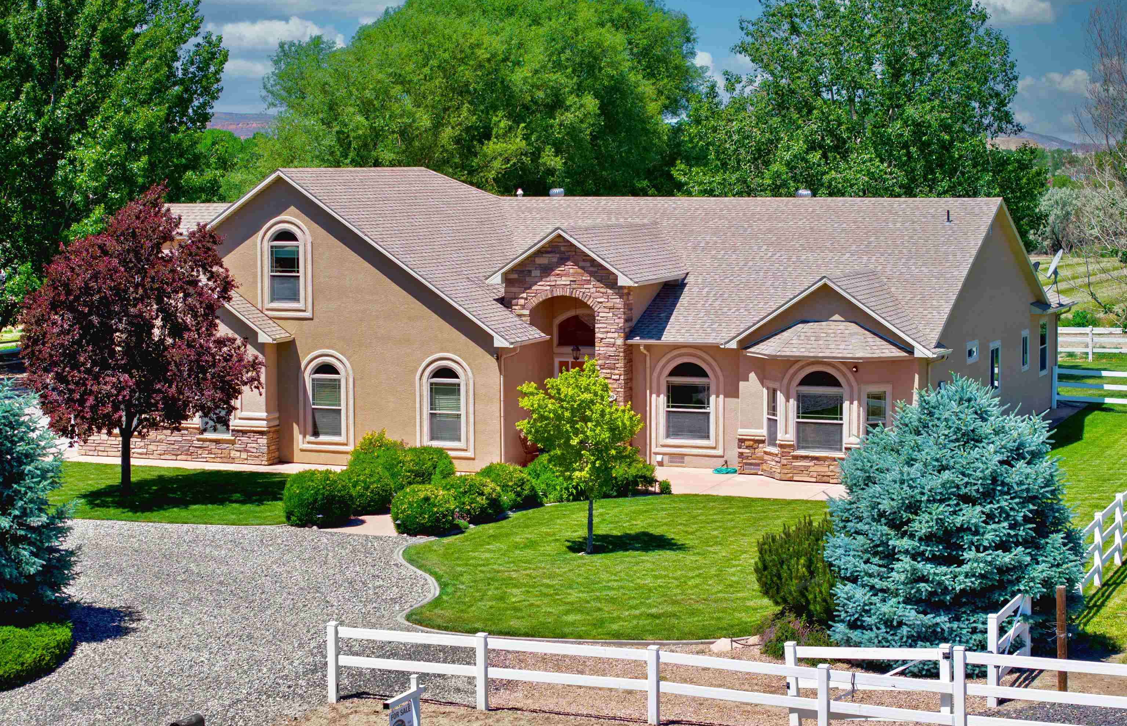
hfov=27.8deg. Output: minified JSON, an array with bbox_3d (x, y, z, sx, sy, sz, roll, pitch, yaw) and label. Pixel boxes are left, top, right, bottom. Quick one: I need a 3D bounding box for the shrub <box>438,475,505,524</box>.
[{"bbox_3d":[-1.971,2.869,48.583,1.450,0.960,1.450,0,5,0],"label":"shrub"}]

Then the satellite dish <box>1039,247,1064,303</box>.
[{"bbox_3d":[15.317,-2.749,71.500,0.850,1.600,0.900,0,5,1],"label":"satellite dish"}]

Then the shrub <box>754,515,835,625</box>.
[{"bbox_3d":[3.986,3.431,38.428,1.540,1.730,1.500,0,5,0],"label":"shrub"}]

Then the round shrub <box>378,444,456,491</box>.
[{"bbox_3d":[-3.422,2.455,54.118,1.700,1.070,1.500,0,5,0],"label":"round shrub"}]

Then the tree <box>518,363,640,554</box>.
[{"bbox_3d":[0.318,1.835,44.528,2.440,3.770,2.400,0,5,0],"label":"tree"}]

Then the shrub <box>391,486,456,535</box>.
[{"bbox_3d":[-2.903,2.989,47.258,1.370,0.970,1.370,0,5,0],"label":"shrub"}]

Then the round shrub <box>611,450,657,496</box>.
[{"bbox_3d":[1.631,2.549,53.451,1.150,1.000,1.100,0,5,0],"label":"round shrub"}]

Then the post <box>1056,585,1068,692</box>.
[{"bbox_3d":[7.261,4.036,33.175,0.145,1.600,0.145,0,5,0],"label":"post"}]

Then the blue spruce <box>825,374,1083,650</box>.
[{"bbox_3d":[6.150,2.411,35.931,4.100,4.350,4.100,0,5,0],"label":"blue spruce"}]

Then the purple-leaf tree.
[{"bbox_3d":[-9.612,-0.520,51.998,5.500,7.070,5.300,0,5,0],"label":"purple-leaf tree"}]

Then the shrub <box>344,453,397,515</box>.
[{"bbox_3d":[-4.349,2.627,50.759,1.250,1.270,1.250,0,5,0],"label":"shrub"}]

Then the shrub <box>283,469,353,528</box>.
[{"bbox_3d":[-5.172,2.815,48.068,1.490,1.160,1.490,0,5,0],"label":"shrub"}]

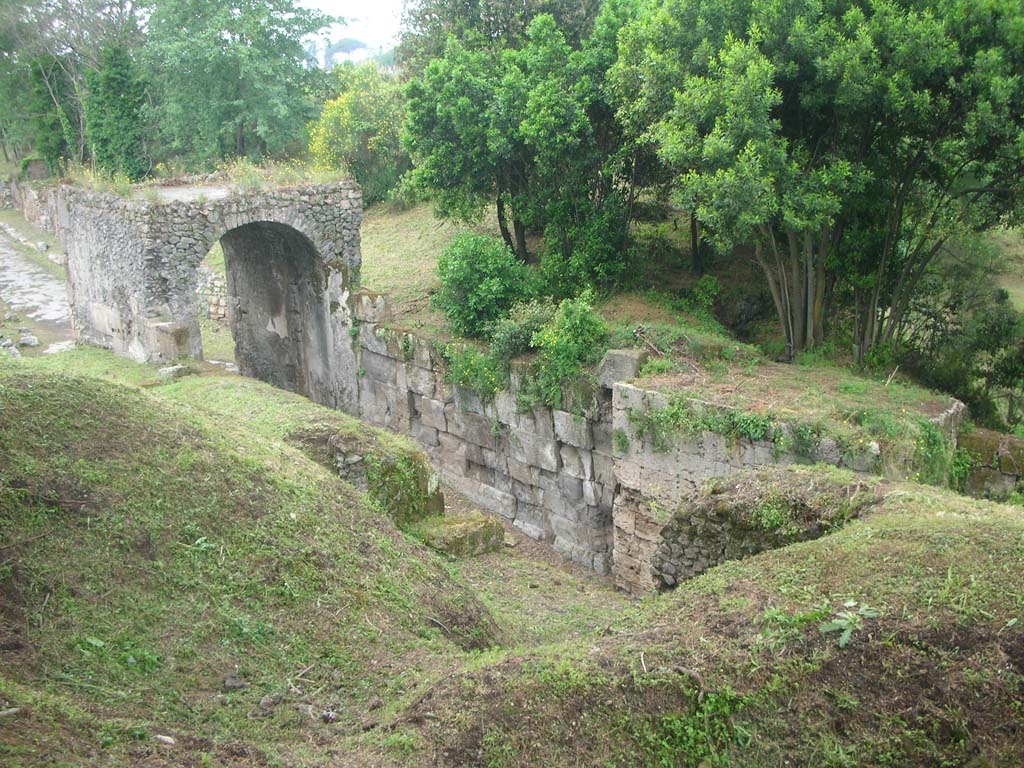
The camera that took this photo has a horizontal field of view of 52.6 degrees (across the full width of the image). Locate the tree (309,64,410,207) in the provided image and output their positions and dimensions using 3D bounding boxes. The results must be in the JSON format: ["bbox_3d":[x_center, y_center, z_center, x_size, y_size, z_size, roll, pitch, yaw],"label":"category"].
[{"bbox_3d":[-4.100,-6.650,27.700,2.900,3.700,2.800,0,15,0],"label":"tree"}]

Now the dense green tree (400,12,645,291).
[{"bbox_3d":[0.270,-5.200,22.200,5.100,5.500,4.600,0,15,0],"label":"dense green tree"}]

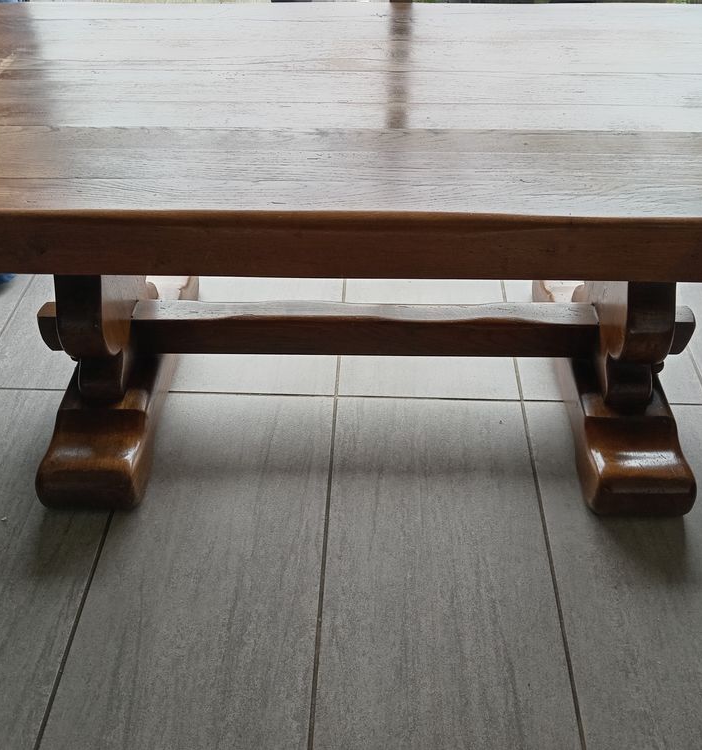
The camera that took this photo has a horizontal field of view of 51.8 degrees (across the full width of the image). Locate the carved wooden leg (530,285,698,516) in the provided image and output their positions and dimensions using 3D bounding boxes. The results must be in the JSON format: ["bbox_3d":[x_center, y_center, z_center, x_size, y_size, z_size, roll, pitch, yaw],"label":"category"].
[{"bbox_3d":[0.409,-0.137,1.046,0.145,0.430,0.534,1,45,1],"label":"carved wooden leg"}]

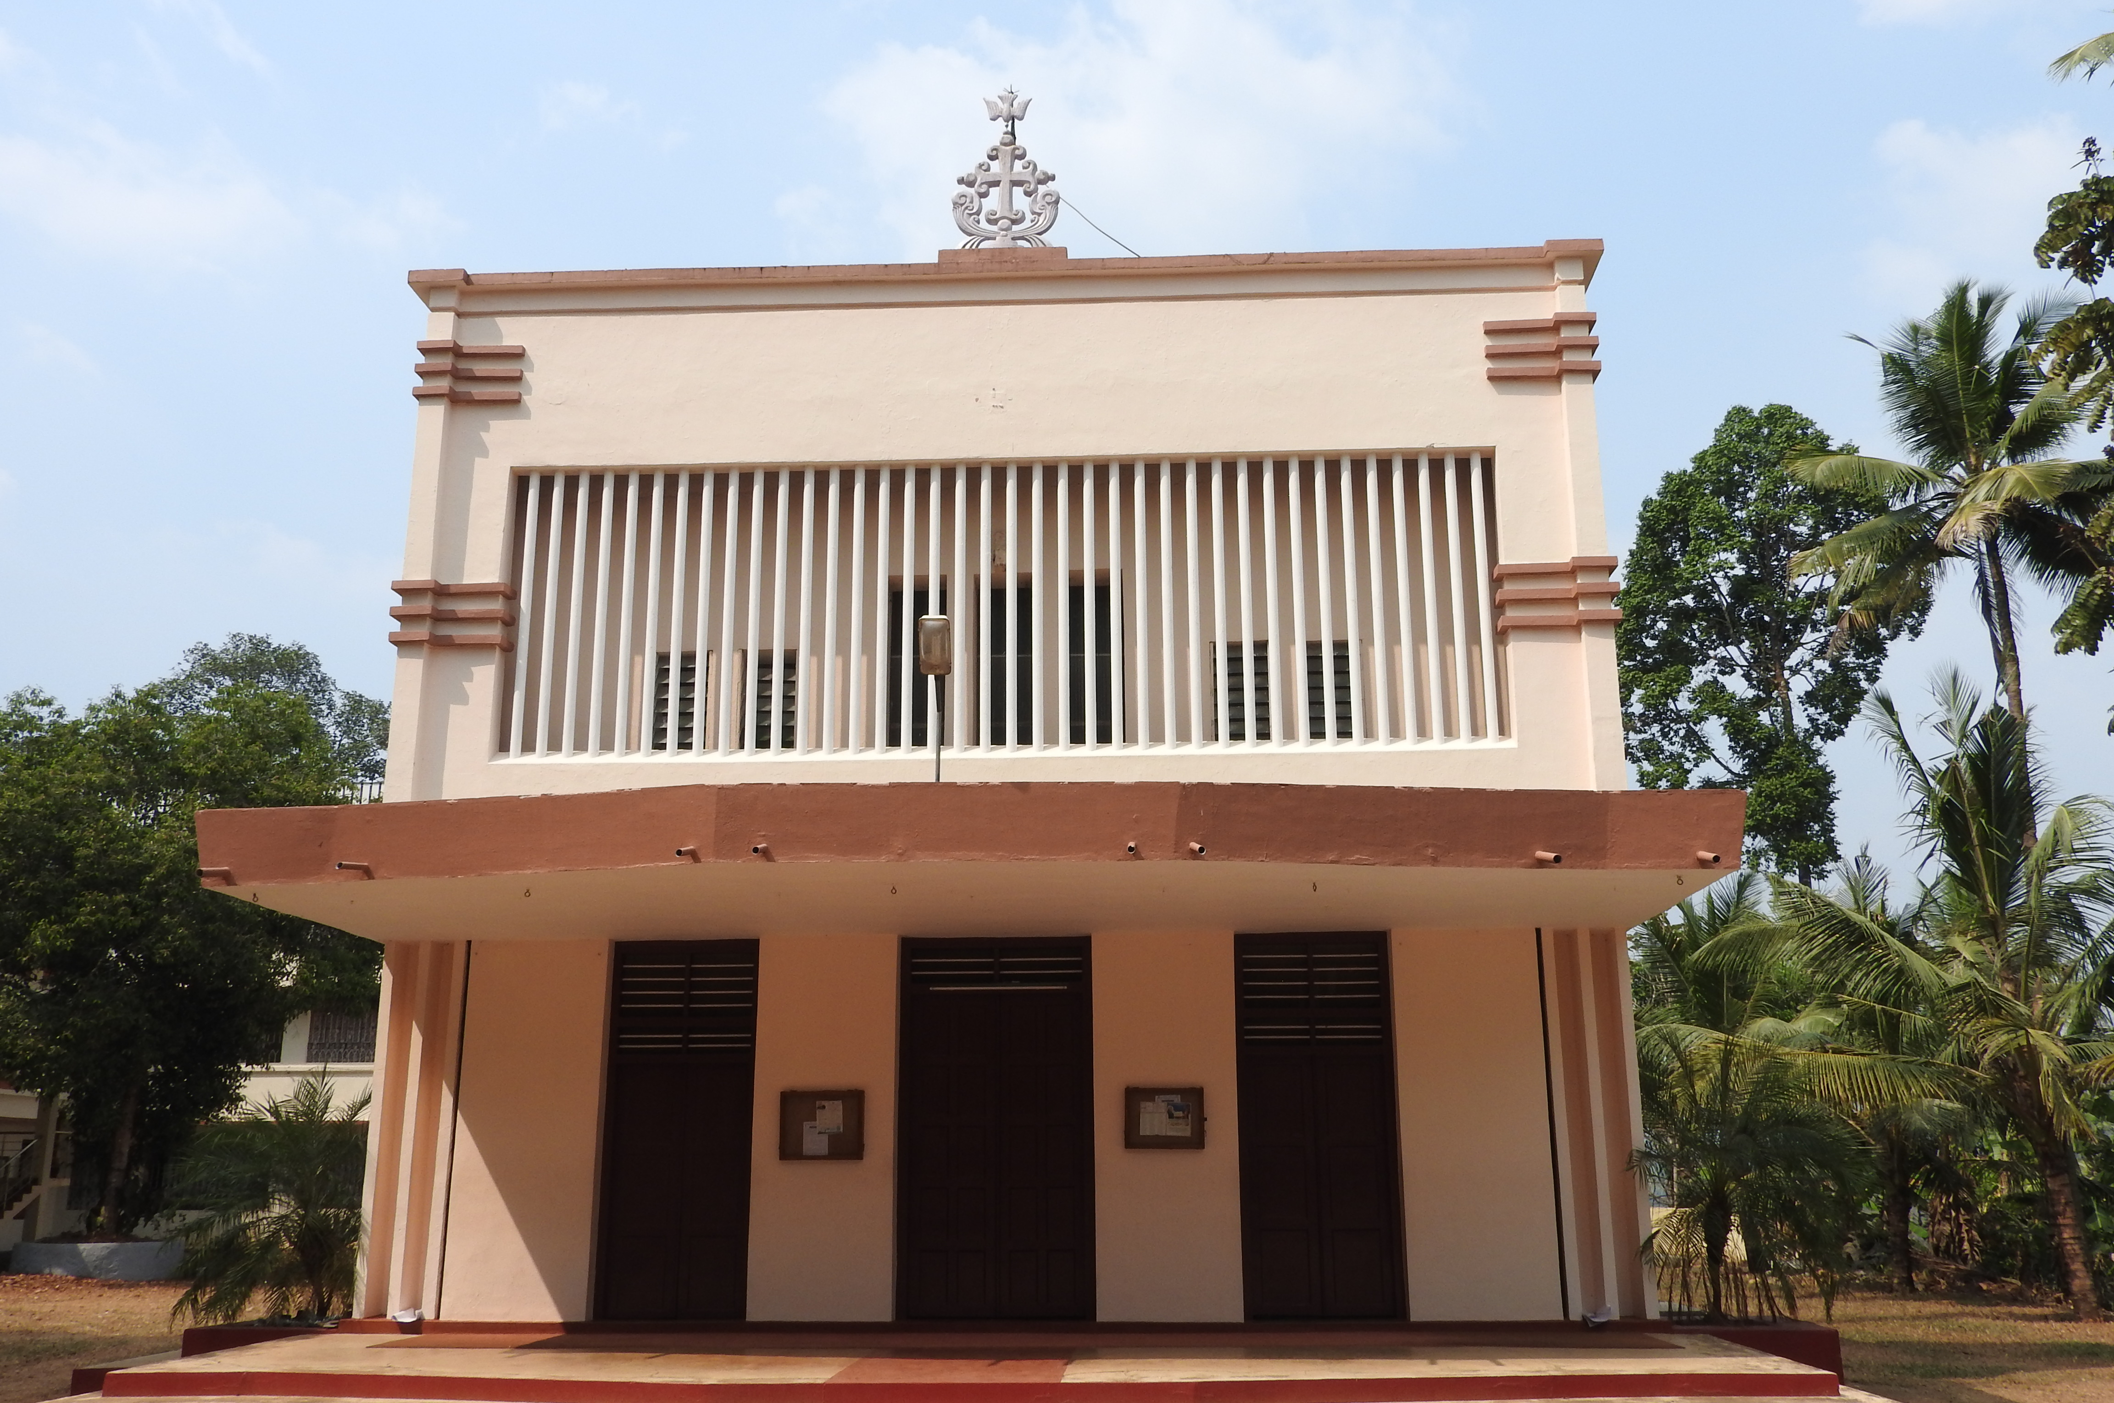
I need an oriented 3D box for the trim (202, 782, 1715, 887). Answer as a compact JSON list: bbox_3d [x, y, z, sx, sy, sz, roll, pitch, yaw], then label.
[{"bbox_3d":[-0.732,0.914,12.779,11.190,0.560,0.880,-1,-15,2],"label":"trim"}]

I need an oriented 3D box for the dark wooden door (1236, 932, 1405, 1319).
[{"bbox_3d":[2.257,3.624,15.737,1.358,3.193,0.140,-1,-15,2],"label":"dark wooden door"}]

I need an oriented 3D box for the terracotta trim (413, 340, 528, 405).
[{"bbox_3d":[-5.262,-2.965,16.491,0.950,0.490,0.250,-1,-15,2],"label":"terracotta trim"}]

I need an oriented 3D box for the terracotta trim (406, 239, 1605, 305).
[{"bbox_3d":[-0.506,-3.896,16.620,10.690,0.220,0.520,-1,-15,2],"label":"terracotta trim"}]

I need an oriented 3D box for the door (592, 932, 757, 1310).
[{"bbox_3d":[-3.068,3.471,14.948,1.270,3.000,0.120,-1,-15,2],"label":"door"}]

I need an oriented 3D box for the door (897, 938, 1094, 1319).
[{"bbox_3d":[-0.536,3.666,15.848,1.724,3.193,0.140,-1,-15,2],"label":"door"}]

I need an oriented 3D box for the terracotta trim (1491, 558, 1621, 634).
[{"bbox_3d":[4.532,-0.961,16.592,1.050,0.590,0.380,-1,-15,2],"label":"terracotta trim"}]

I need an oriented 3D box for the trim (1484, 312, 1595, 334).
[{"bbox_3d":[4.536,-3.535,17.264,1.020,0.090,0.350,-1,-15,2],"label":"trim"}]

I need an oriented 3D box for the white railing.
[{"bbox_3d":[-0.517,-0.893,16.941,9.000,2.820,0.140,-1,-15,2],"label":"white railing"}]

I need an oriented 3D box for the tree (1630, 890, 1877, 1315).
[{"bbox_3d":[5.626,3.195,15.051,2.000,3.540,2.000,-1,-15,2],"label":"tree"}]

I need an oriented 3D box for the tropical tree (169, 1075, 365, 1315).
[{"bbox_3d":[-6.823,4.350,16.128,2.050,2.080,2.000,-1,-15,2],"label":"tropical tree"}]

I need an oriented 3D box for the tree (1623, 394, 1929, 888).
[{"bbox_3d":[16.833,2.514,42.101,7.600,20.150,7.400,-1,-15,2],"label":"tree"}]

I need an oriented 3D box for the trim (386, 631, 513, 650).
[{"bbox_3d":[-5.261,-0.526,15.884,0.930,0.075,0.320,-1,-15,2],"label":"trim"}]

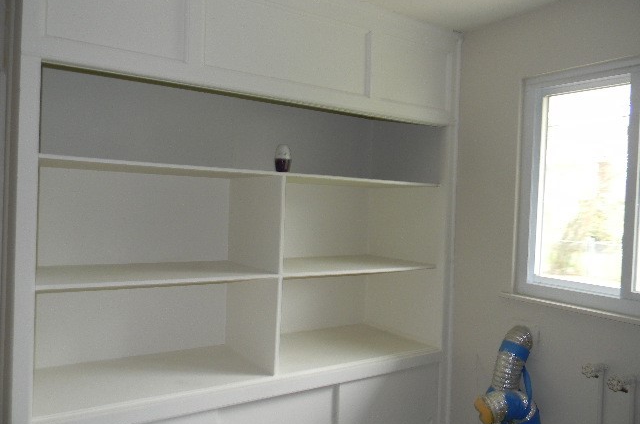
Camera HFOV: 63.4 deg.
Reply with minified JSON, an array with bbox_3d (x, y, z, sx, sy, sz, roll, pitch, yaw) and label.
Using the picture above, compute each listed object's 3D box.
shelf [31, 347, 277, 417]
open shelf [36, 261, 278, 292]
[{"bbox_3d":[-0.637,0.613,1.932,0.811,0.027,0.514,1,1,-33],"label":"shelf"},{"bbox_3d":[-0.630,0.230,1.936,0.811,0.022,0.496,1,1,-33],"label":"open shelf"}]

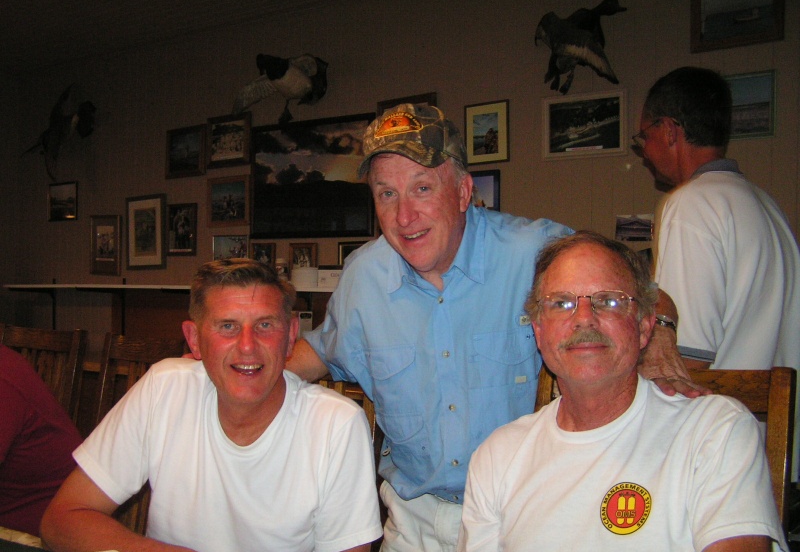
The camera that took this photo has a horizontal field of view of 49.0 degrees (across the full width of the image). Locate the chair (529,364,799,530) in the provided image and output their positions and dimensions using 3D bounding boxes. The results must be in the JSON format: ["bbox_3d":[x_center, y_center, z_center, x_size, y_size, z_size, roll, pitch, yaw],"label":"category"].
[{"bbox_3d":[0.321,0.661,1.364,0.445,1.010,0.540,0,0,34],"label":"chair"}]

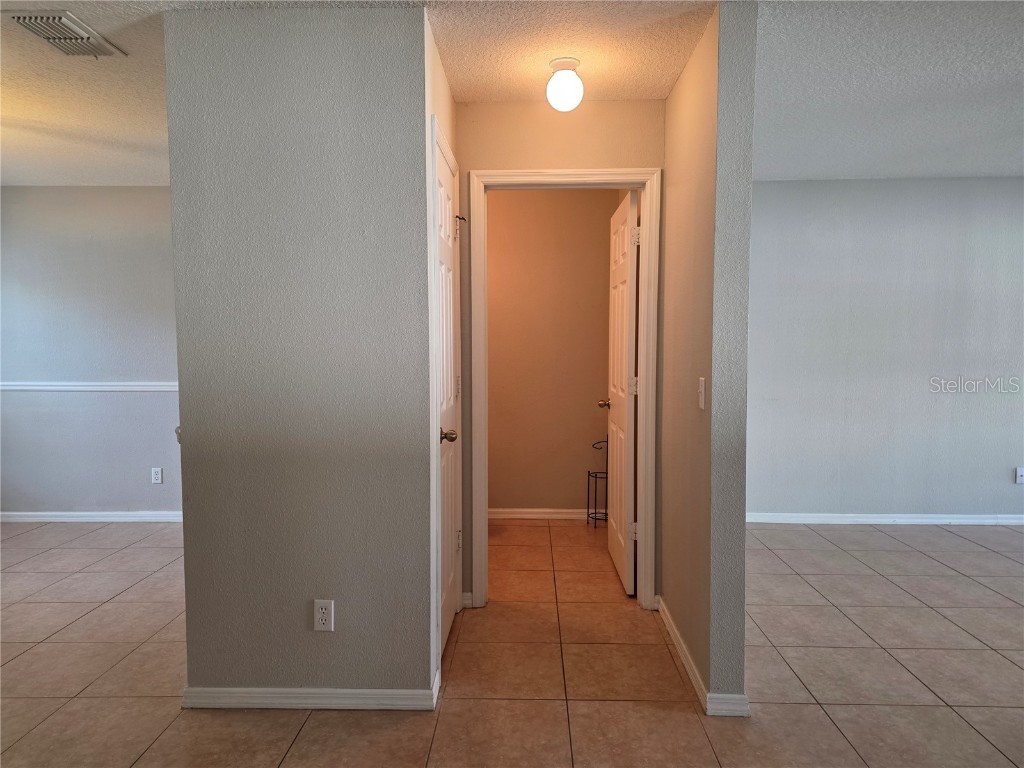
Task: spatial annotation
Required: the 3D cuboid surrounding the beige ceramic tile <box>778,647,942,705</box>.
[{"bbox_3d":[1.345,1.141,2.669,0.452,0.010,0.452,0,3,2],"label":"beige ceramic tile"}]

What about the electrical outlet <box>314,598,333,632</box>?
[{"bbox_3d":[-0.676,0.837,2.455,0.072,0.114,0.008,0,3,2],"label":"electrical outlet"}]

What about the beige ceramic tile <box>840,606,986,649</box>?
[{"bbox_3d":[1.814,1.113,3.111,0.452,0.010,0.452,0,3,2],"label":"beige ceramic tile"}]

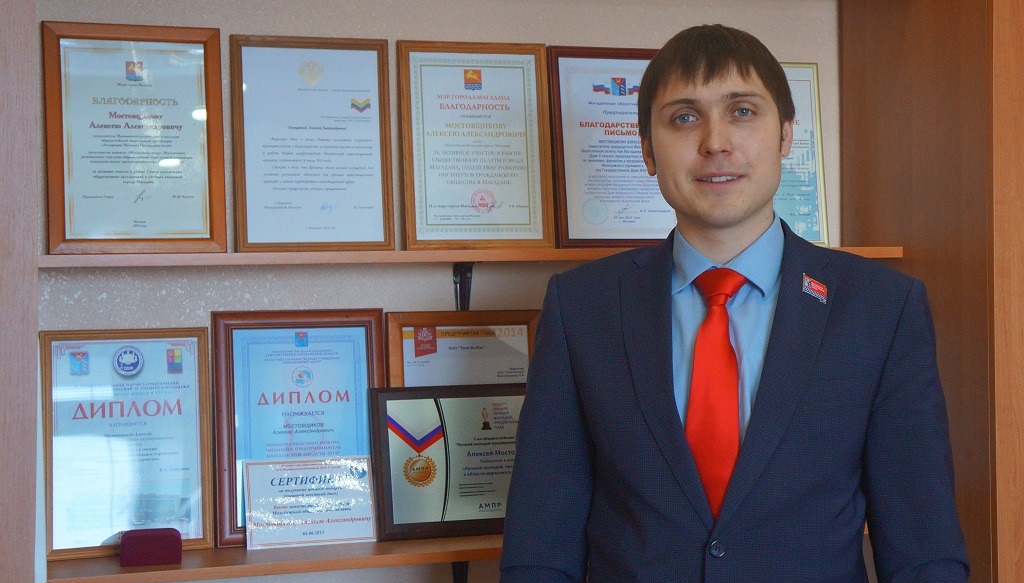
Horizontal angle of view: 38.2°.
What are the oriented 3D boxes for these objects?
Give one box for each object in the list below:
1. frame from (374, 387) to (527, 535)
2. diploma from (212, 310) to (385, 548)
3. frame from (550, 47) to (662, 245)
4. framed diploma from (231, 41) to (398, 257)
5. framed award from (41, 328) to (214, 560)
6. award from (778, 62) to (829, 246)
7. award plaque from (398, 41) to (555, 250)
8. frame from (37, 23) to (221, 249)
[{"bbox_3d":[-0.063,0.257,2.260,0.305,0.228,0.020,-2,-11,-17],"label":"frame"},{"bbox_3d":[-0.315,0.202,2.216,0.259,0.347,0.025,-1,-8,-17],"label":"diploma"},{"bbox_3d":[0.179,-0.228,2.353,0.245,0.323,0.020,-1,-7,-16],"label":"frame"},{"bbox_3d":[-0.297,-0.219,2.206,0.237,0.322,0.020,-1,-4,-17],"label":"framed diploma"},{"bbox_3d":[-0.550,0.215,2.119,0.233,0.321,0.018,-1,-6,-17],"label":"framed award"},{"bbox_3d":[0.408,-0.223,2.409,0.219,0.306,0.014,-1,-5,-16],"label":"award"},{"bbox_3d":[-0.055,-0.224,2.287,0.237,0.323,0.020,-1,-5,-17],"label":"award plaque"},{"bbox_3d":[-0.547,-0.221,2.151,0.251,0.335,0.022,-1,-4,-19],"label":"frame"}]

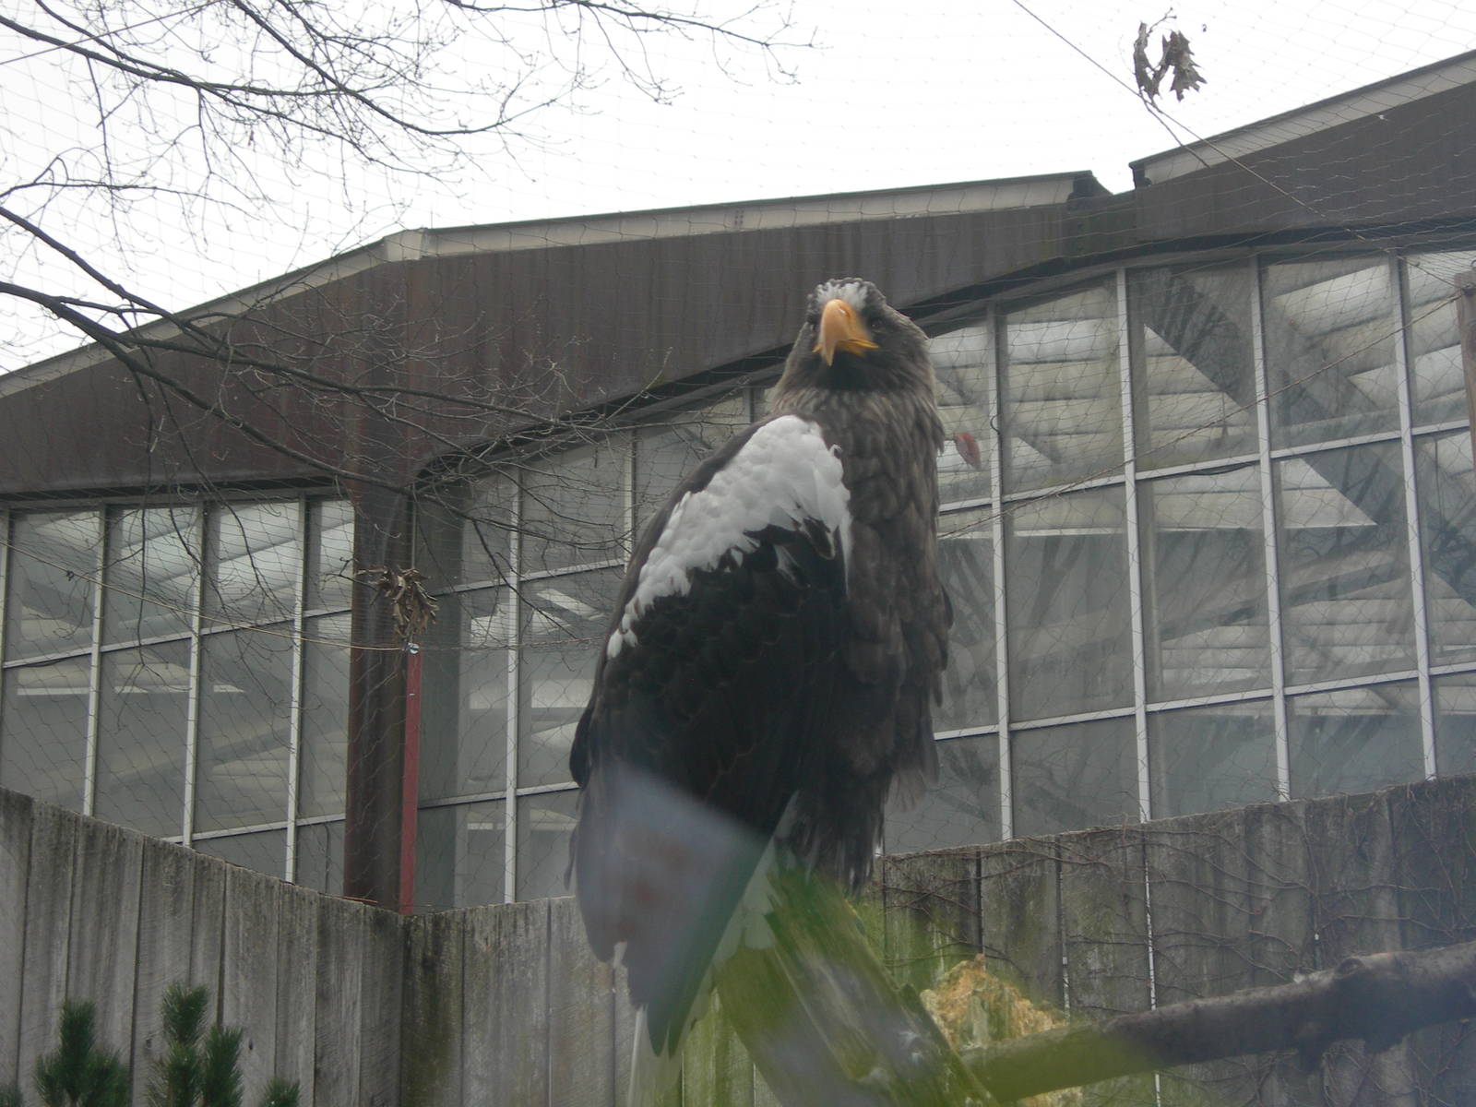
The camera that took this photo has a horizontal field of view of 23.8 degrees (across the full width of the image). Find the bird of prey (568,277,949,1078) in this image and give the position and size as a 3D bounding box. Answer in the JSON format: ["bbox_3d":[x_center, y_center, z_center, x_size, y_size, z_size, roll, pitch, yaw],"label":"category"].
[{"bbox_3d":[0.029,0.114,3.448,0.400,0.780,0.300,-17,-24,42],"label":"bird of prey"}]

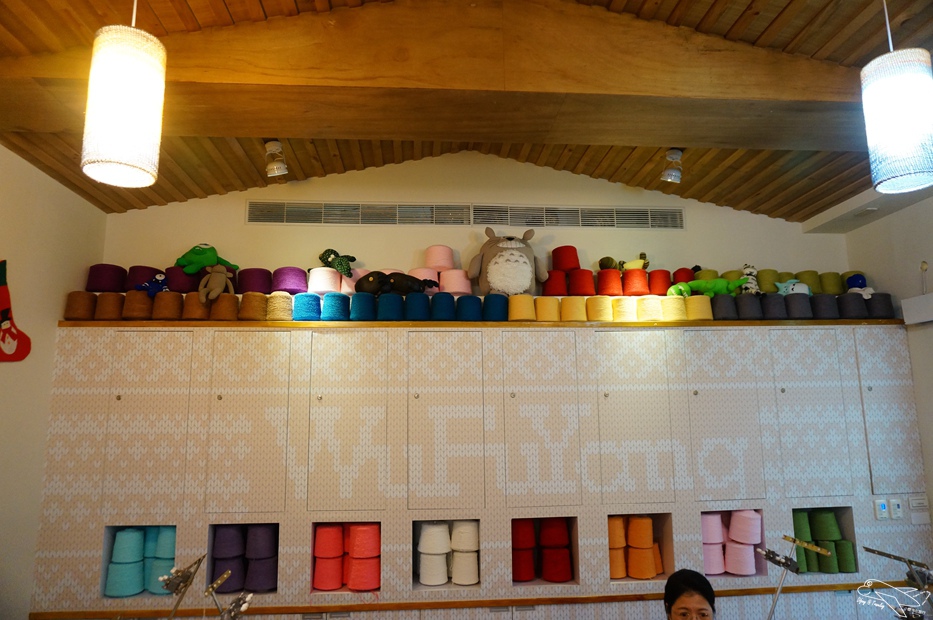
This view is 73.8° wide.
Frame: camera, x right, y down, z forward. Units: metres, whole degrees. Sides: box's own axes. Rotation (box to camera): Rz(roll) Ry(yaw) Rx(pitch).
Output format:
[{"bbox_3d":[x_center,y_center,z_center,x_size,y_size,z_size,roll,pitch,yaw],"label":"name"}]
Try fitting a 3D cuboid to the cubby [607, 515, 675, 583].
[{"bbox_3d":[0.980,1.380,3.702,0.378,0.370,0.380,0,-10,-4],"label":"cubby"}]

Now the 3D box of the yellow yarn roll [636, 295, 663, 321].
[{"bbox_3d":[1.192,-0.001,4.053,0.161,0.167,0.161,0,-9,-5],"label":"yellow yarn roll"}]

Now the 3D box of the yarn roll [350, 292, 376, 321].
[{"bbox_3d":[-0.651,-0.005,3.955,0.169,0.188,0.169,0,-9,-5],"label":"yarn roll"}]

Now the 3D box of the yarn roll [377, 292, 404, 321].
[{"bbox_3d":[-0.454,0.001,3.743,0.161,0.172,0.161,0,-10,-4],"label":"yarn roll"}]

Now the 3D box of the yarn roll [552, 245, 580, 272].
[{"bbox_3d":[0.654,-0.322,4.060,0.191,0.168,0.191,-1,-8,0],"label":"yarn roll"}]

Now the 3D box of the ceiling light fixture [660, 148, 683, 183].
[{"bbox_3d":[1.239,-0.866,3.746,0.127,0.214,0.127,8,-12,-43],"label":"ceiling light fixture"}]

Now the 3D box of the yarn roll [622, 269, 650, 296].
[{"bbox_3d":[1.117,-0.169,4.079,0.182,0.181,0.182,0,-8,-5],"label":"yarn roll"}]

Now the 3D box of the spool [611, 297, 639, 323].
[{"bbox_3d":[1.031,0.003,4.039,0.160,0.160,0.160,0,-9,-5],"label":"spool"}]

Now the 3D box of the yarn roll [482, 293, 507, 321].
[{"bbox_3d":[0.178,0.003,3.784,0.152,0.168,0.152,-1,-10,0],"label":"yarn roll"}]

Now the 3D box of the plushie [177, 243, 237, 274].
[{"bbox_3d":[-1.717,-0.334,4.111,0.390,0.200,0.230,-2,-9,5],"label":"plushie"}]

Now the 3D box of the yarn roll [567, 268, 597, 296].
[{"bbox_3d":[0.751,-0.165,4.046,0.187,0.176,0.187,0,-8,-5],"label":"yarn roll"}]

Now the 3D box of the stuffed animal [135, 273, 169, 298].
[{"bbox_3d":[-1.898,-0.148,3.744,0.190,0.160,0.120,2,-10,-13],"label":"stuffed animal"}]

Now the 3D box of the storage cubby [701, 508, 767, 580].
[{"bbox_3d":[1.525,1.375,3.757,0.373,0.363,0.374,0,-9,-5],"label":"storage cubby"}]

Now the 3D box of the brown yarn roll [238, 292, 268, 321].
[{"bbox_3d":[-1.261,-0.003,3.685,0.162,0.175,0.162,0,-10,-4],"label":"brown yarn roll"}]

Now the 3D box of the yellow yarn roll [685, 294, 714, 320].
[{"bbox_3d":[1.526,0.000,4.085,0.172,0.167,0.172,0,-9,-5],"label":"yellow yarn roll"}]

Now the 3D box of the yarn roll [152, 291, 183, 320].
[{"bbox_3d":[-1.738,-0.008,3.627,0.161,0.173,0.161,0,-9,-5],"label":"yarn roll"}]

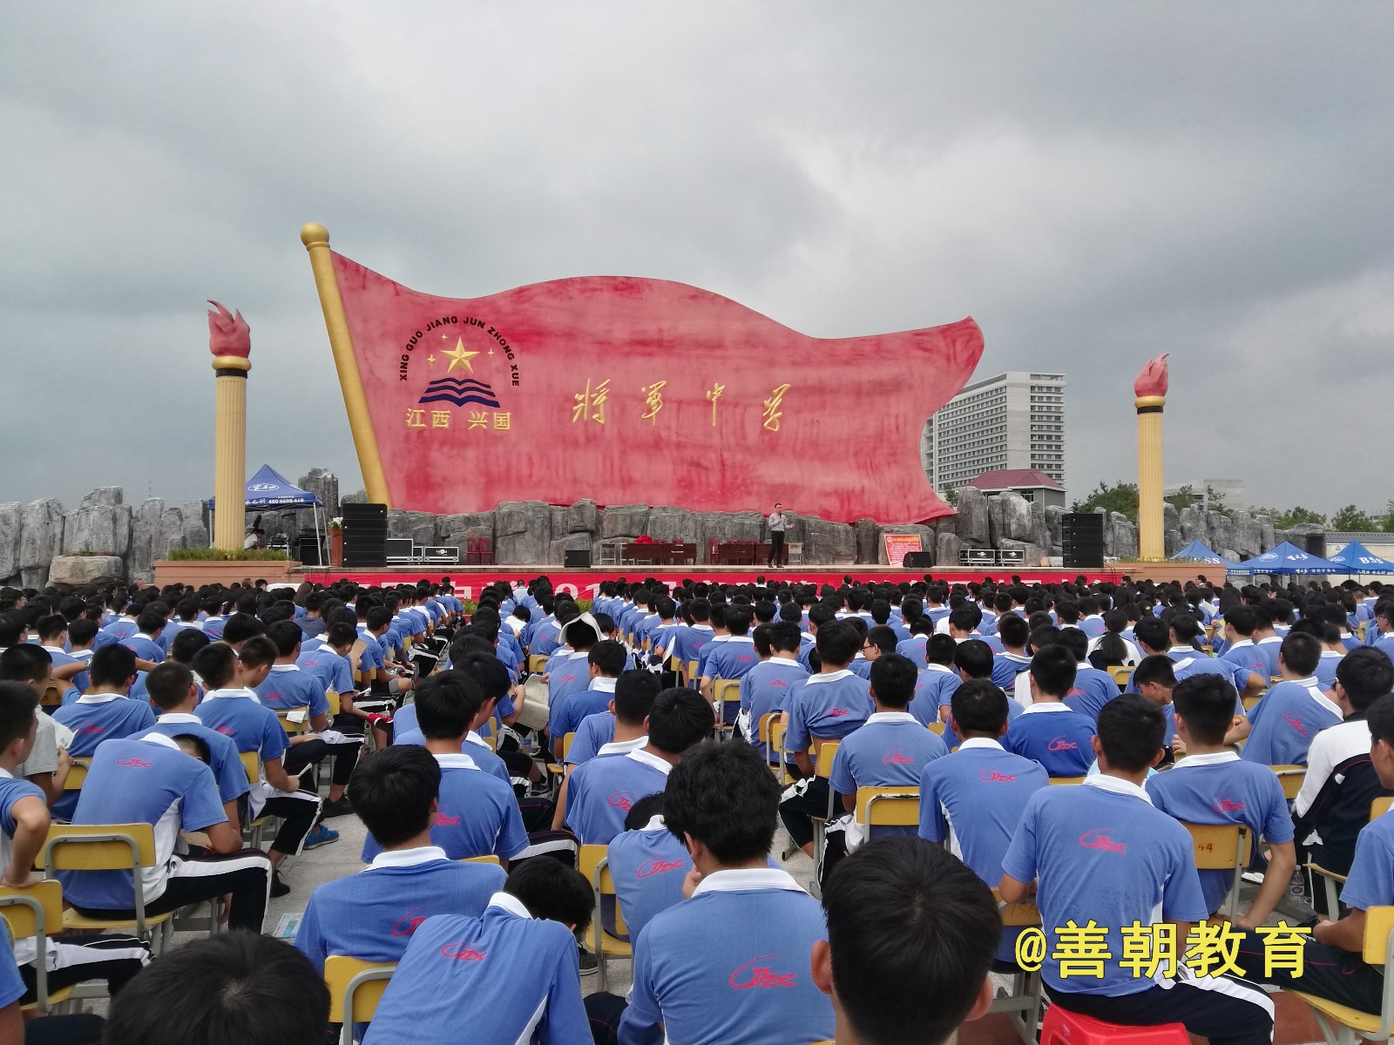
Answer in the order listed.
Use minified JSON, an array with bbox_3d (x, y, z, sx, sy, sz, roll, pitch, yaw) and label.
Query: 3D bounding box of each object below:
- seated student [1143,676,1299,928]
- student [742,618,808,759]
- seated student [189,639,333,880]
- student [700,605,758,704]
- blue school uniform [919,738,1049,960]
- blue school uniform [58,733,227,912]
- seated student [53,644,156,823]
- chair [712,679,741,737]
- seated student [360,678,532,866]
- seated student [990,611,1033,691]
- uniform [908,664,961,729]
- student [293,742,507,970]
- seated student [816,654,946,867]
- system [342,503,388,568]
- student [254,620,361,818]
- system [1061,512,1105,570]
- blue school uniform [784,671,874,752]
[{"bbox_3d":[1.665,1.121,3.500,0.500,1.280,0.780,0,-2,5],"label":"seated student"},{"bbox_3d":[0.525,1.206,6.300,0.460,1.260,0.820,-1,-2,12],"label":"student"},{"bbox_3d":[-2.033,1.170,4.880,0.500,1.270,0.780,0,-2,14],"label":"seated student"},{"bbox_3d":[0.260,1.242,7.150,0.480,1.270,0.760,0,-2,-3],"label":"student"},{"bbox_3d":[0.892,1.006,3.330,0.450,0.640,0.320,0,-2,-4],"label":"blue school uniform"},{"bbox_3d":[-1.920,1.031,3.630,0.480,0.570,0.460,0,-2,12],"label":"blue school uniform"},{"bbox_3d":[-2.290,1.106,4.150,0.520,1.270,0.780,0,-2,-5],"label":"seated student"},{"bbox_3d":[0.280,1.483,7.270,0.390,0.790,0.450,0,-2,-8],"label":"chair"},{"bbox_3d":[-0.700,1.062,3.080,0.550,1.290,0.800,0,-2,7],"label":"seated student"},{"bbox_3d":[2.040,1.224,6.850,0.460,1.260,0.820,0,-2,6],"label":"seated student"},{"bbox_3d":[1.301,1.051,5.700,0.430,0.600,0.340,-1,-2,20],"label":"uniform"},{"bbox_3d":[-0.651,1.109,2.460,0.500,1.240,0.760,0,-2,-2],"label":"student"},{"bbox_3d":[0.690,1.105,4.050,0.550,1.250,0.800,0,-2,-6],"label":"seated student"},{"bbox_3d":[-8.753,0.358,27.800,1.120,1.670,0.650,0,-2,-7],"label":"system"},{"bbox_3d":[-2.270,1.202,6.180,0.480,1.270,0.820,0,-2,5],"label":"student"},{"bbox_3d":[10.988,0.527,29.800,1.050,1.520,0.540,0,-2,-13],"label":"system"},{"bbox_3d":[0.649,0.961,5.050,0.440,0.480,0.320,0,-2,-8],"label":"blue school uniform"}]

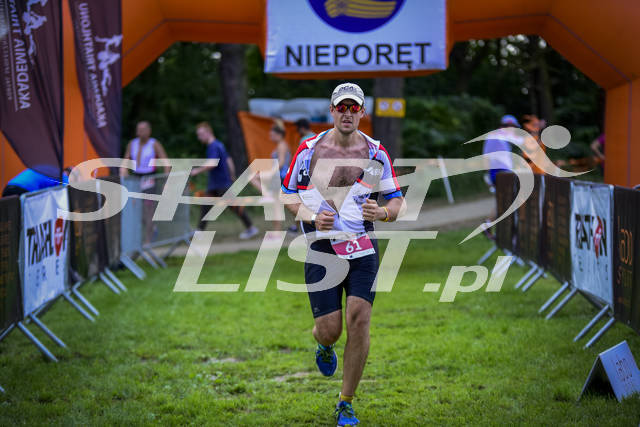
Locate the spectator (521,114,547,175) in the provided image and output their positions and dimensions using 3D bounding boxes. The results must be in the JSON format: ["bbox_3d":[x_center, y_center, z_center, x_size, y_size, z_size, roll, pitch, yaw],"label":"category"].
[{"bbox_3d":[2.913,-0.498,29.600,0.340,1.720,0.470,-1,2,-20],"label":"spectator"}]

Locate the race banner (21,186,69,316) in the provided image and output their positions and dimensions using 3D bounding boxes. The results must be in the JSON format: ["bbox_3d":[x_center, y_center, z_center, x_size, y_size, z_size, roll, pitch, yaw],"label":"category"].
[{"bbox_3d":[-2.065,0.260,16.400,0.040,0.870,2.350,0,2,1],"label":"race banner"}]

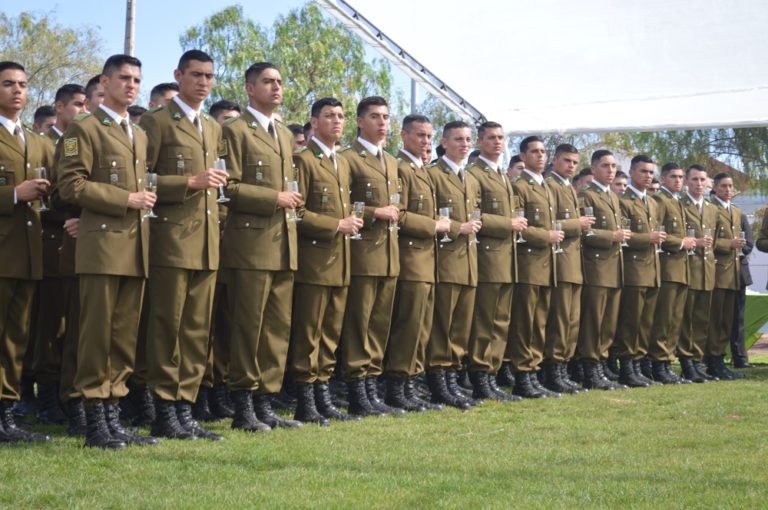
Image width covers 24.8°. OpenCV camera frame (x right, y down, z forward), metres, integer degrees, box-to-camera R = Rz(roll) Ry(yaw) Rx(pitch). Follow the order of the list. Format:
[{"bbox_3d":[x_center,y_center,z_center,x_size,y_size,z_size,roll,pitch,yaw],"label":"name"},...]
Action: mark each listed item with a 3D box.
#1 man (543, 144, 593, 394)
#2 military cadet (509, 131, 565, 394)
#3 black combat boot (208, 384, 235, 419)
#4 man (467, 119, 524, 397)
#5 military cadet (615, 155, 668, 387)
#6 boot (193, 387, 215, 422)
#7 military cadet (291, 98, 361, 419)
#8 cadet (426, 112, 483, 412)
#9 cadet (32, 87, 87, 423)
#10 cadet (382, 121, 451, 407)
[{"bbox_3d":[1.306,0.089,12.430,0.380,1.750,0.500,0,-1,32],"label":"man"},{"bbox_3d":[1.024,0.076,11.734,0.420,1.749,0.520,1,0,32],"label":"military cadet"},{"bbox_3d":[-0.865,0.772,9.420,0.280,0.220,0.110,1,0,32],"label":"black combat boot"},{"bbox_3d":[0.720,0.033,11.380,0.380,1.798,0.500,0,-1,32],"label":"man"},{"bbox_3d":[1.941,0.112,13.134,0.420,1.725,0.520,1,0,33],"label":"military cadet"},{"bbox_3d":[-0.963,0.776,9.270,0.280,0.220,0.110,1,0,44],"label":"boot"},{"bbox_3d":[-0.312,0.026,9.404,0.420,1.750,0.520,1,0,33],"label":"military cadet"},{"bbox_3d":[0.435,0.048,10.850,0.380,1.761,0.500,0,-2,35],"label":"cadet"},{"bbox_3d":[-1.627,-0.010,8.950,0.380,1.737,0.500,0,-1,32],"label":"cadet"},{"bbox_3d":[0.195,0.039,10.365,0.420,1.749,0.520,1,0,30],"label":"cadet"}]

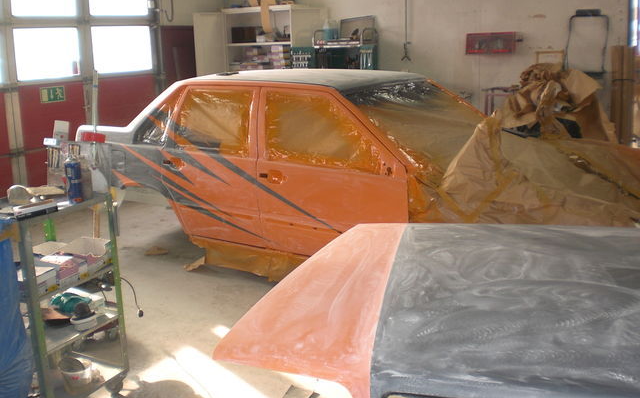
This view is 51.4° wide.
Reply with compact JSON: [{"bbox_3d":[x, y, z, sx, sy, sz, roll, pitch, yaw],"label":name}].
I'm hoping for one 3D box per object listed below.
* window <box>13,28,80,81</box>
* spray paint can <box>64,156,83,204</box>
[{"bbox_3d":[-2.677,-1.439,6.583,0.050,0.479,0.745,6,16,29],"label":"window"},{"bbox_3d":[-1.060,-0.087,2.865,0.065,0.195,0.065,-7,15,-20],"label":"spray paint can"}]

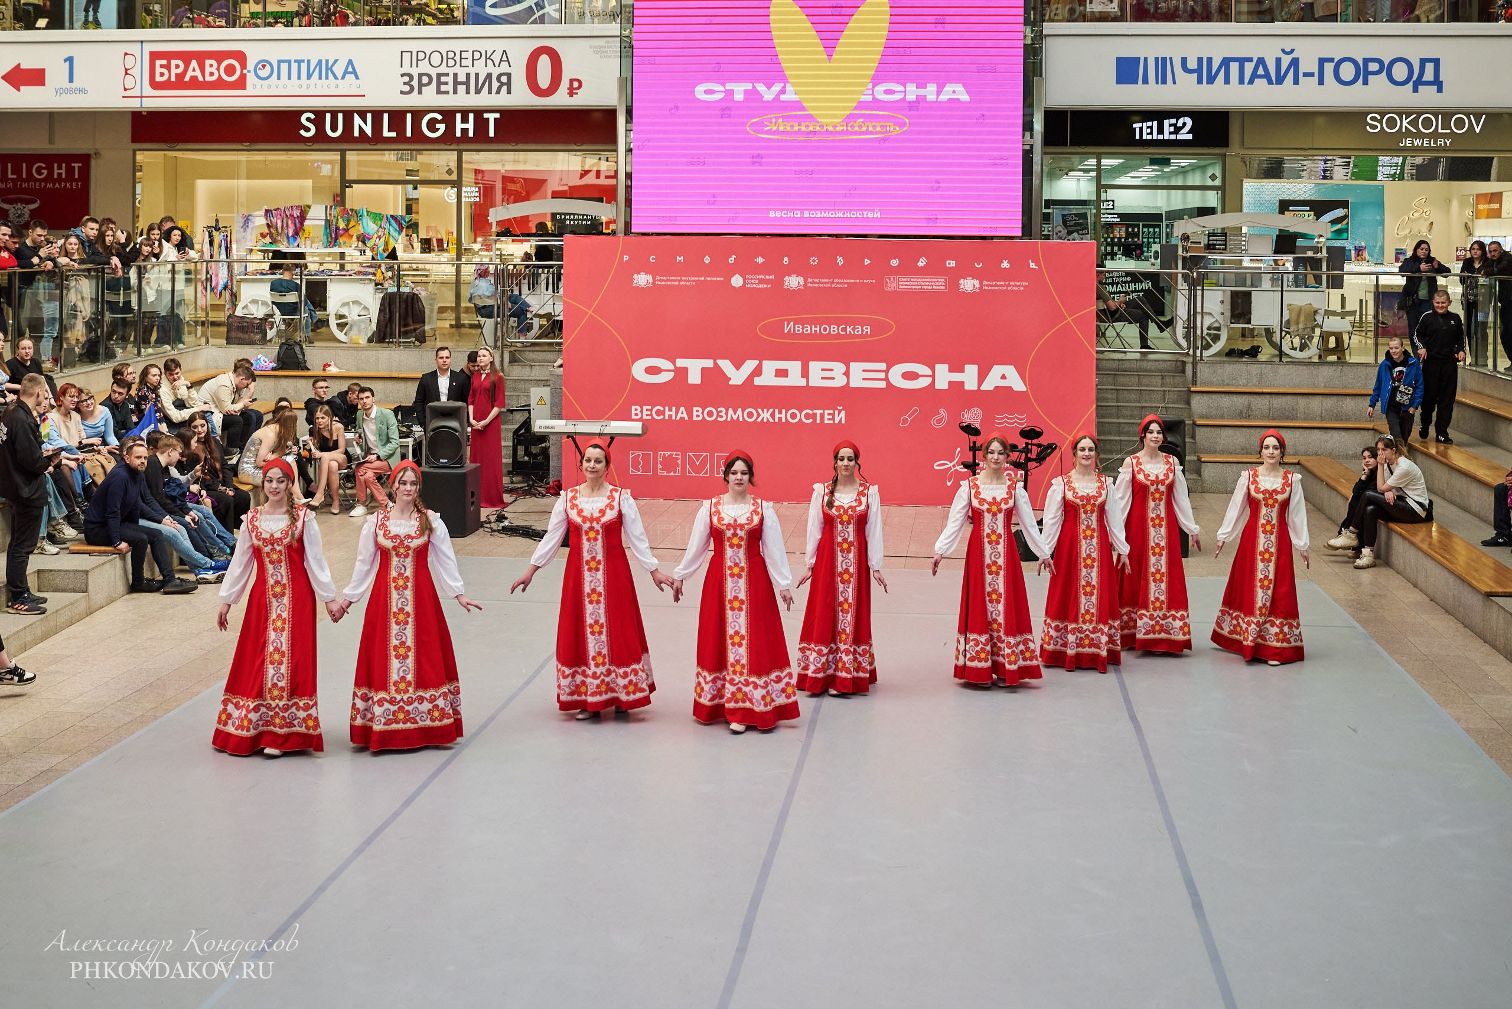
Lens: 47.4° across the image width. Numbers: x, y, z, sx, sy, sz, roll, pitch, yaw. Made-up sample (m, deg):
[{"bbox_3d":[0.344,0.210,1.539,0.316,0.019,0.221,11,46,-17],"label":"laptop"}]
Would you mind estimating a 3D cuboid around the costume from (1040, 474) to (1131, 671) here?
[{"bbox_3d":[2.324,0.443,12.227,0.610,1.360,0.480,2,9,8],"label":"costume"}]

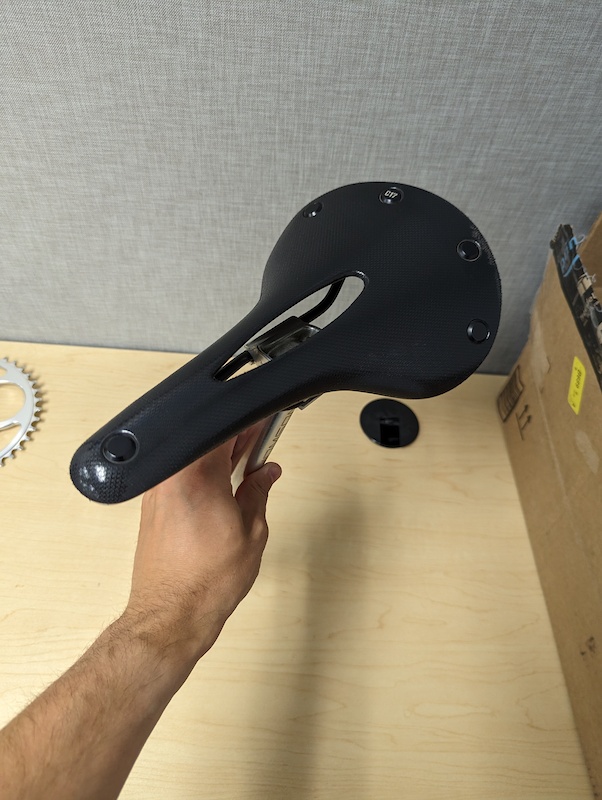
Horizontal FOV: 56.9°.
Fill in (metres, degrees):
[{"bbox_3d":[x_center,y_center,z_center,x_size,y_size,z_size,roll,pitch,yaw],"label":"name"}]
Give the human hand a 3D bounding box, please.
[{"bbox_3d":[-0.075,0.097,0.415,0.105,0.088,0.160,7,69,28],"label":"human hand"}]

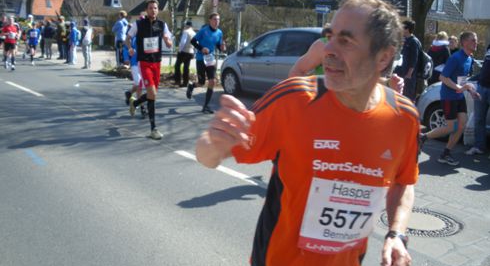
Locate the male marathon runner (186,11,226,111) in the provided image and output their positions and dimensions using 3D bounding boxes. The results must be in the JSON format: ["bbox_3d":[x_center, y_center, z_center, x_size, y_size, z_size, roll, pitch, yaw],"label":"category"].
[{"bbox_3d":[-0.757,-1.304,9.383,0.530,1.780,0.820,-7,14,-38],"label":"male marathon runner"}]

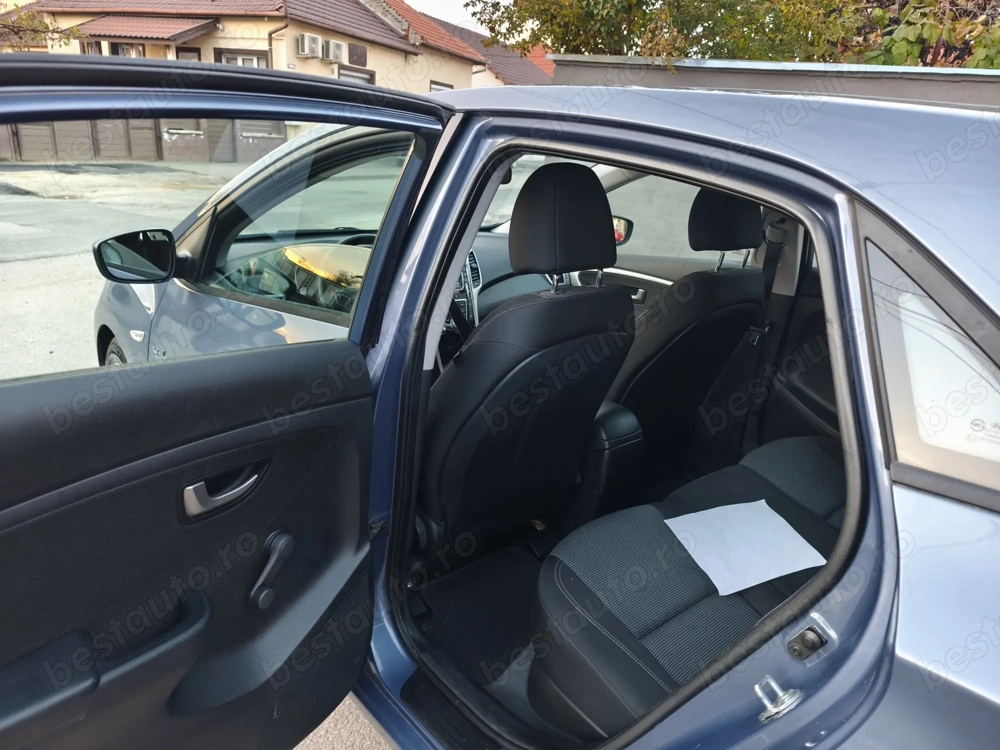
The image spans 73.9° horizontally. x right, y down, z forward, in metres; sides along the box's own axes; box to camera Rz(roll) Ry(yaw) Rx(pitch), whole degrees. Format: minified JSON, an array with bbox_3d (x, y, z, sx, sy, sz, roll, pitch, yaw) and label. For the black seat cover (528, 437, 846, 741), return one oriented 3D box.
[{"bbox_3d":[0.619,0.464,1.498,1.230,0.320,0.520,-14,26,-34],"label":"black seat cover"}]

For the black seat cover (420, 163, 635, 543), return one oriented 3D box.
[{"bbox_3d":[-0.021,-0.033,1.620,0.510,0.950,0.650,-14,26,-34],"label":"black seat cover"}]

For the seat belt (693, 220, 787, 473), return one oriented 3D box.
[{"bbox_3d":[0.779,-0.086,2.185,0.130,0.820,0.220,-14,26,-34],"label":"seat belt"}]

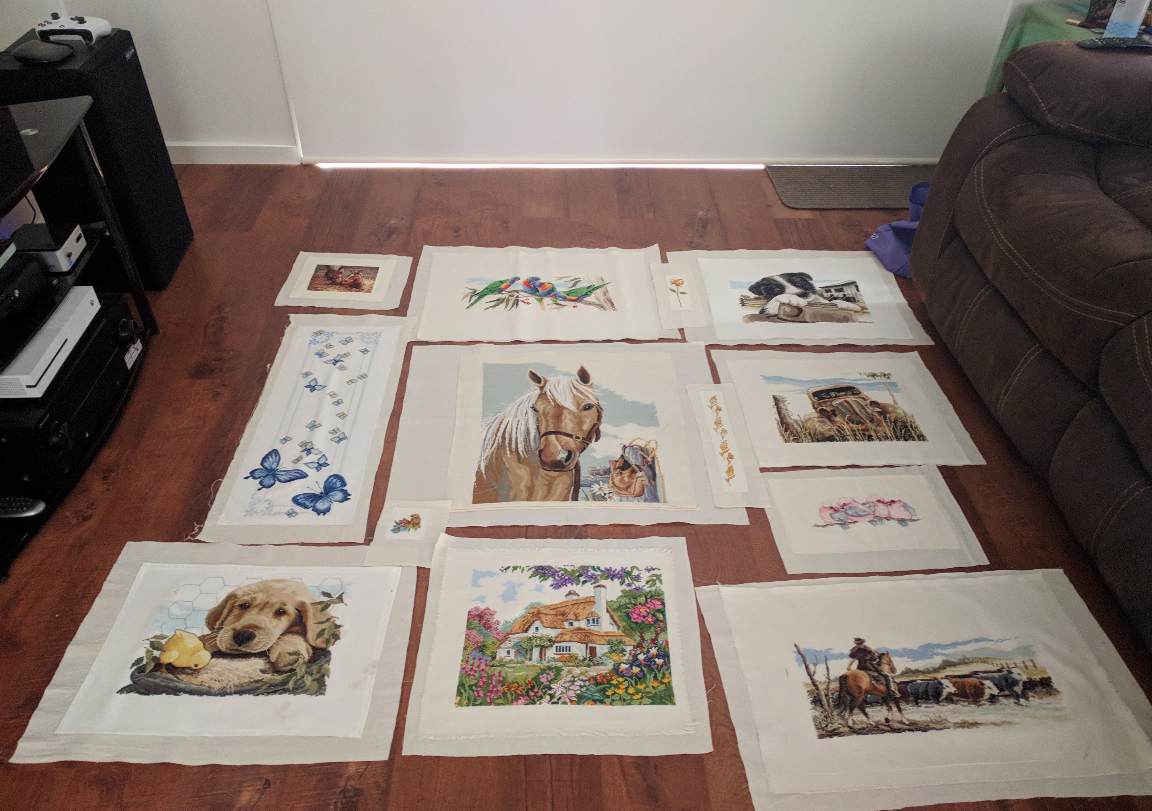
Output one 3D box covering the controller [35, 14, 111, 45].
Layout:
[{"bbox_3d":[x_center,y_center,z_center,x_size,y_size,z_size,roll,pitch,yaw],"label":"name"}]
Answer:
[{"bbox_3d":[-1.204,-0.898,2.054,0.153,0.061,0.102,-5,42,-8],"label":"controller"}]

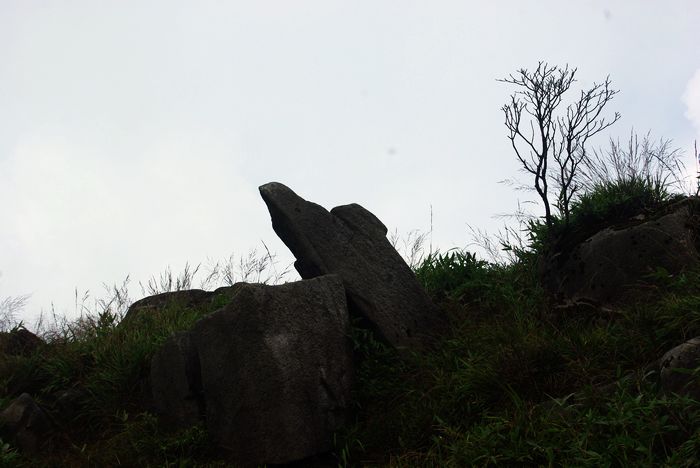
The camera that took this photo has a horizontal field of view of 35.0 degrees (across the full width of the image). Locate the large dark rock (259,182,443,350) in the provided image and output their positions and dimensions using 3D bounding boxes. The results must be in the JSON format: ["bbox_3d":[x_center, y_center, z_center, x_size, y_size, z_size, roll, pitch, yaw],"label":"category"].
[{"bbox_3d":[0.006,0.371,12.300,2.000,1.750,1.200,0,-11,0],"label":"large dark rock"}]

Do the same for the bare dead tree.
[{"bbox_3d":[2.619,-1.101,13.800,1.480,2.100,1.250,0,-11,0],"label":"bare dead tree"}]

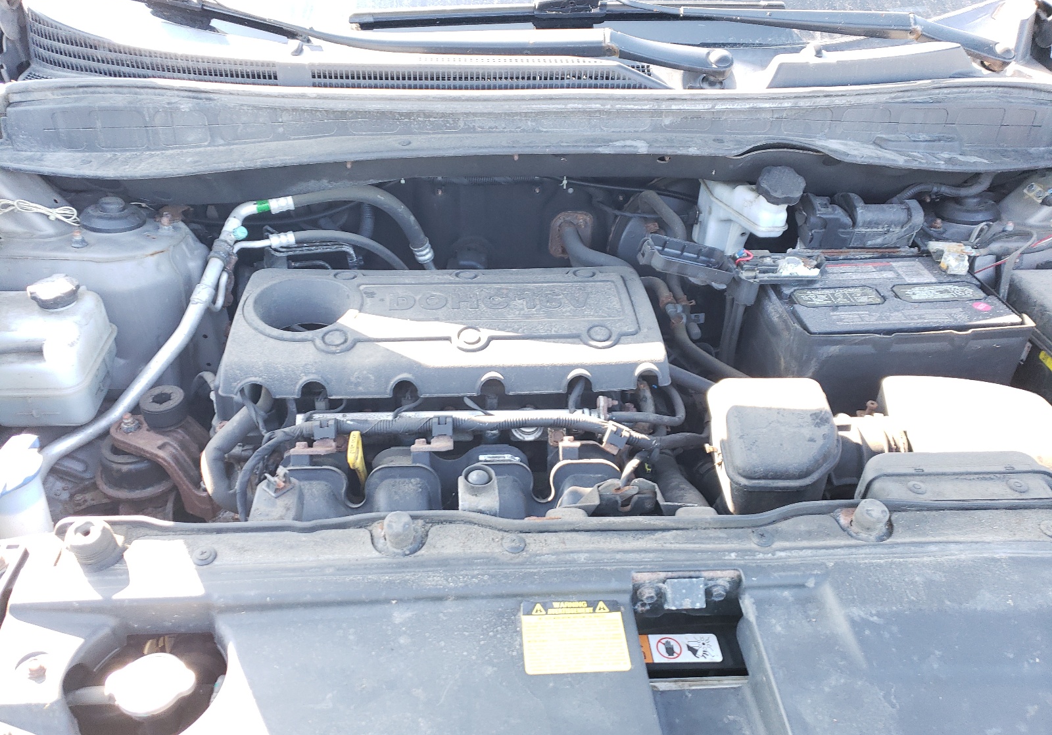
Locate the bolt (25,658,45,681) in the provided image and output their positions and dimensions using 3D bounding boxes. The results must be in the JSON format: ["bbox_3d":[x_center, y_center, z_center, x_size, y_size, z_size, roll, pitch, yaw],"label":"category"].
[{"bbox_3d":[-0.382,0.235,0.615,0.015,0.012,0.015,-1,34,-4],"label":"bolt"}]

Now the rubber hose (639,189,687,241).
[{"bbox_3d":[0.181,-0.199,1.050,0.063,0.065,0.045,-1,34,-4],"label":"rubber hose"}]

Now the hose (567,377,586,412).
[{"bbox_3d":[0.058,0.030,0.887,0.023,0.048,0.020,-1,34,-4],"label":"hose"}]

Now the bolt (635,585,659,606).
[{"bbox_3d":[0.103,0.194,0.672,0.018,0.018,0.013,-1,9,-4],"label":"bolt"}]

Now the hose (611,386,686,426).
[{"bbox_3d":[0.137,0.044,0.888,0.085,0.040,0.045,-1,34,-4],"label":"hose"}]

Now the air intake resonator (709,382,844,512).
[{"bbox_3d":[0.260,0.110,0.857,0.128,0.145,0.150,1,35,1],"label":"air intake resonator"}]

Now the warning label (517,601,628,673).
[{"bbox_3d":[0.039,0.215,0.635,0.081,0.003,0.068,-1,34,-3],"label":"warning label"}]

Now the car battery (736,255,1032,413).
[{"bbox_3d":[0.439,-0.007,1.035,0.270,0.222,0.176,-3,35,-6],"label":"car battery"}]

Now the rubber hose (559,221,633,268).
[{"bbox_3d":[0.093,-0.160,1.060,0.098,0.055,0.070,-1,34,-4],"label":"rubber hose"}]

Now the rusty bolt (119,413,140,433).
[{"bbox_3d":[-0.447,0.063,0.890,0.022,0.017,0.022,-1,34,-4],"label":"rusty bolt"}]

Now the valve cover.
[{"bbox_3d":[-0.088,-0.047,0.930,0.487,0.072,0.204,-1,34,-4],"label":"valve cover"}]

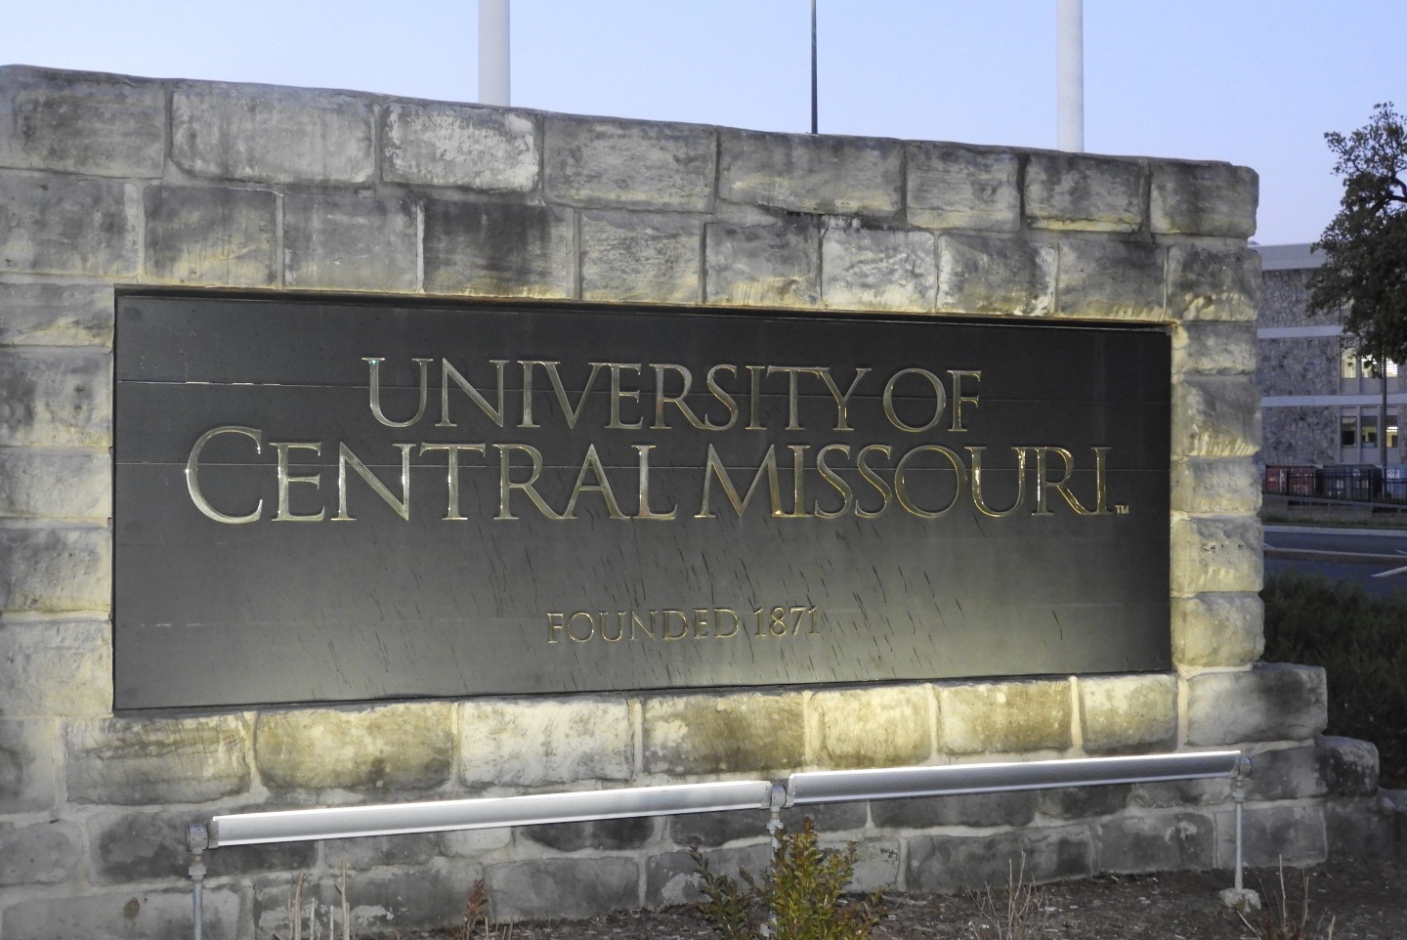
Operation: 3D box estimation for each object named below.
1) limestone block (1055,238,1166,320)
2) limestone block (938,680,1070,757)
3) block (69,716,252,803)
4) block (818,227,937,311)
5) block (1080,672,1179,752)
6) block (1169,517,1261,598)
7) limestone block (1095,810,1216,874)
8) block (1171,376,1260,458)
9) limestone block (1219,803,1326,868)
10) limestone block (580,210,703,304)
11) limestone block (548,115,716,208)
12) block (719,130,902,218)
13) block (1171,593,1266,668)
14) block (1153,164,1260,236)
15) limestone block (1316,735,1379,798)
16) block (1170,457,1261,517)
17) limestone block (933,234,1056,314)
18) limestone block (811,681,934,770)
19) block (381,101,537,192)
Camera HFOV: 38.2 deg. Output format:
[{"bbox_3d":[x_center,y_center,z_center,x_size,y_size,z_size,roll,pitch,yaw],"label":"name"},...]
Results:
[{"bbox_3d":[1.591,-0.762,8.309,0.516,0.306,0.280,0,-1,-22],"label":"limestone block"},{"bbox_3d":[1.135,0.965,8.069,0.601,0.278,0.300,0,-1,-21],"label":"limestone block"},{"bbox_3d":[-1.746,0.897,6.463,0.562,0.259,0.260,0,0,-23],"label":"block"},{"bbox_3d":[0.583,-0.721,7.461,0.470,0.288,0.260,0,0,-23],"label":"block"},{"bbox_3d":[1.656,0.981,8.295,0.469,0.299,0.280,0,-1,-22],"label":"block"},{"bbox_3d":[1.976,0.332,8.055,0.355,0.306,0.280,0,0,-23],"label":"block"},{"bbox_3d":[1.959,1.658,9.150,0.616,0.277,0.300,0,-1,-20],"label":"limestone block"},{"bbox_3d":[2.045,-0.213,8.446,0.437,0.331,0.320,0,-1,-21],"label":"block"},{"bbox_3d":[2.529,1.663,9.358,0.597,0.289,0.300,0,-1,-20],"label":"limestone block"},{"bbox_3d":[-0.269,-0.776,7.549,0.472,0.321,0.300,0,-1,-21],"label":"limestone block"},{"bbox_3d":[-0.314,-1.113,7.538,0.657,0.322,0.280,0,-1,-22],"label":"limestone block"},{"bbox_3d":[0.359,-1.115,7.813,0.762,0.304,0.280,0,-1,-22],"label":"block"},{"bbox_3d":[2.277,0.718,9.252,0.431,0.335,0.300,0,-1,-20],"label":"block"},{"bbox_3d":[2.192,-1.206,9.237,0.564,0.335,0.300,0,-1,-20],"label":"block"},{"bbox_3d":[2.648,1.245,8.682,0.320,0.252,0.360,0,-1,-21],"label":"limestone block"},{"bbox_3d":[2.088,0.074,8.493,0.377,0.238,0.280,0,-1,-22],"label":"block"},{"bbox_3d":[1.098,-0.760,8.077,0.537,0.306,0.300,0,-1,-21],"label":"limestone block"},{"bbox_3d":[0.590,0.975,7.859,0.519,0.310,0.300,0,-1,-21],"label":"limestone block"},{"bbox_3d":[-0.855,-1.069,6.855,0.538,0.261,0.260,0,0,-23],"label":"block"}]

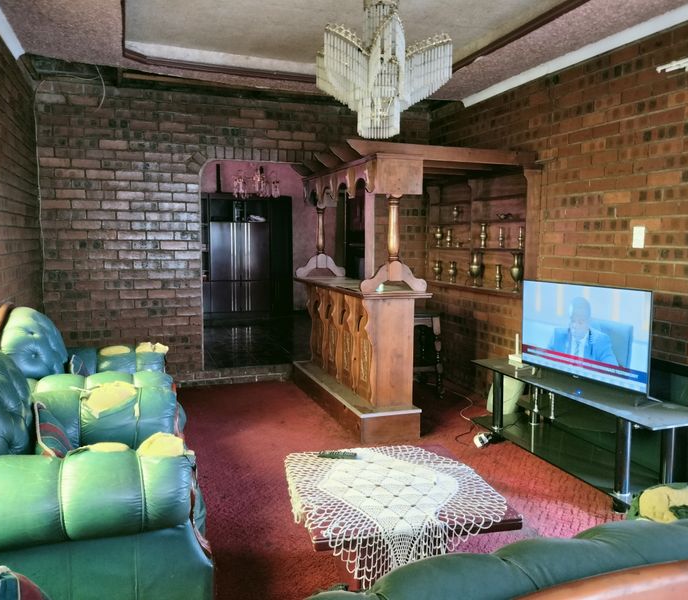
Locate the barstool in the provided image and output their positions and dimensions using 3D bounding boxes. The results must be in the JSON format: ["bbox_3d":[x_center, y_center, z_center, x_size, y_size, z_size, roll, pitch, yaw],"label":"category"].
[{"bbox_3d":[0.622,0.469,5.480,0.394,0.737,0.394,-2,6,-19],"label":"barstool"}]

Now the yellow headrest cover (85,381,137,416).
[{"bbox_3d":[-1.117,0.487,2.979,0.258,0.172,0.182,-2,6,-19],"label":"yellow headrest cover"}]

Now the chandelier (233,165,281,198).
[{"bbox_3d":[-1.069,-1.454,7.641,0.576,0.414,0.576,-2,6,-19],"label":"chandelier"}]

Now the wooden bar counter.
[{"bbox_3d":[0.038,0.368,5.079,0.480,1.010,2.030,-2,6,-19],"label":"wooden bar counter"}]

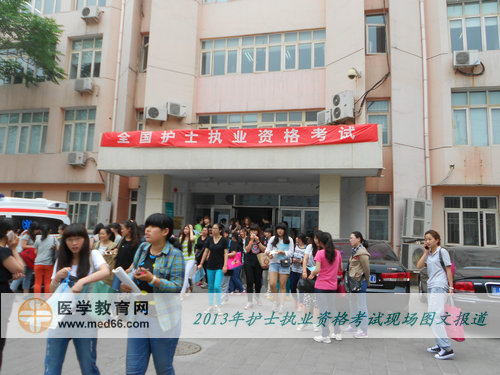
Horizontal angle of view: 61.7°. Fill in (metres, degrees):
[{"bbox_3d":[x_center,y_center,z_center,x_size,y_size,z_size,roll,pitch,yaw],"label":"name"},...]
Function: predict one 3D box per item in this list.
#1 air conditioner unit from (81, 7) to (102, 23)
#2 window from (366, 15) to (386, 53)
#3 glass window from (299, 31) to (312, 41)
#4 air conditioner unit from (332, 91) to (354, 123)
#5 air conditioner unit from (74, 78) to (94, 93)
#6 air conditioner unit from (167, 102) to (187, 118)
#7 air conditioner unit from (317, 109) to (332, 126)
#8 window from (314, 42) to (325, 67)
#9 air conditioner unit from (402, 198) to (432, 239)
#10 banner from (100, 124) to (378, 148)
[{"bbox_3d":[-7.198,-7.903,18.970,0.770,0.510,0.290,0,-8,13],"label":"air conditioner unit"},{"bbox_3d":[4.706,-5.718,15.592,0.724,1.558,0.100,0,-8,15],"label":"window"},{"bbox_3d":[2.235,-6.126,16.970,0.558,0.466,0.100,0,-8,15],"label":"glass window"},{"bbox_3d":[3.450,-2.990,15.544,0.340,1.000,0.840,7,-9,-31],"label":"air conditioner unit"},{"bbox_3d":[-7.571,-4.649,19.126,0.780,0.520,0.280,0,-8,14],"label":"air conditioner unit"},{"bbox_3d":[-3.110,-3.299,17.863,0.790,0.530,0.280,6,-9,-25],"label":"air conditioner unit"},{"bbox_3d":[2.948,-2.633,15.978,0.290,0.550,0.770,8,-10,-36],"label":"air conditioner unit"},{"bbox_3d":[2.757,-5.278,16.710,0.470,1.092,0.100,0,-8,15],"label":"window"},{"bbox_3d":[5.525,1.040,13.800,0.940,1.245,0.365,6,-9,-27],"label":"air conditioner unit"},{"bbox_3d":[-0.764,-1.706,14.522,9.946,0.703,0.052,0,-8,14],"label":"banner"}]

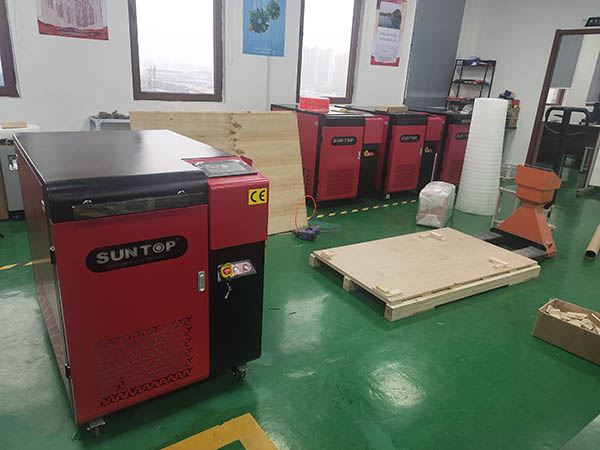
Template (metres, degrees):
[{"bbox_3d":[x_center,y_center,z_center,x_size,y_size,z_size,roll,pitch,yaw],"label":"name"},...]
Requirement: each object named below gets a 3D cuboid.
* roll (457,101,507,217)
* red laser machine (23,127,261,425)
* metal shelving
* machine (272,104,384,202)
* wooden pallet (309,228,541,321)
[{"bbox_3d":[2.131,-0.789,4.594,0.404,1.271,0.404,3,19,-1],"label":"roll"},{"bbox_3d":[-0.752,0.140,1.867,0.759,0.985,1.087,-11,24,-37],"label":"red laser machine"},{"bbox_3d":[3.021,-1.950,7.120,0.295,1.891,0.640,-10,23,-33],"label":"metal shelving"},{"bbox_3d":[0.253,-0.822,4.736,0.780,1.020,1.100,-9,23,-32],"label":"machine"},{"bbox_3d":[0.943,0.292,2.968,1.490,0.112,0.839,-7,21,-30],"label":"wooden pallet"}]

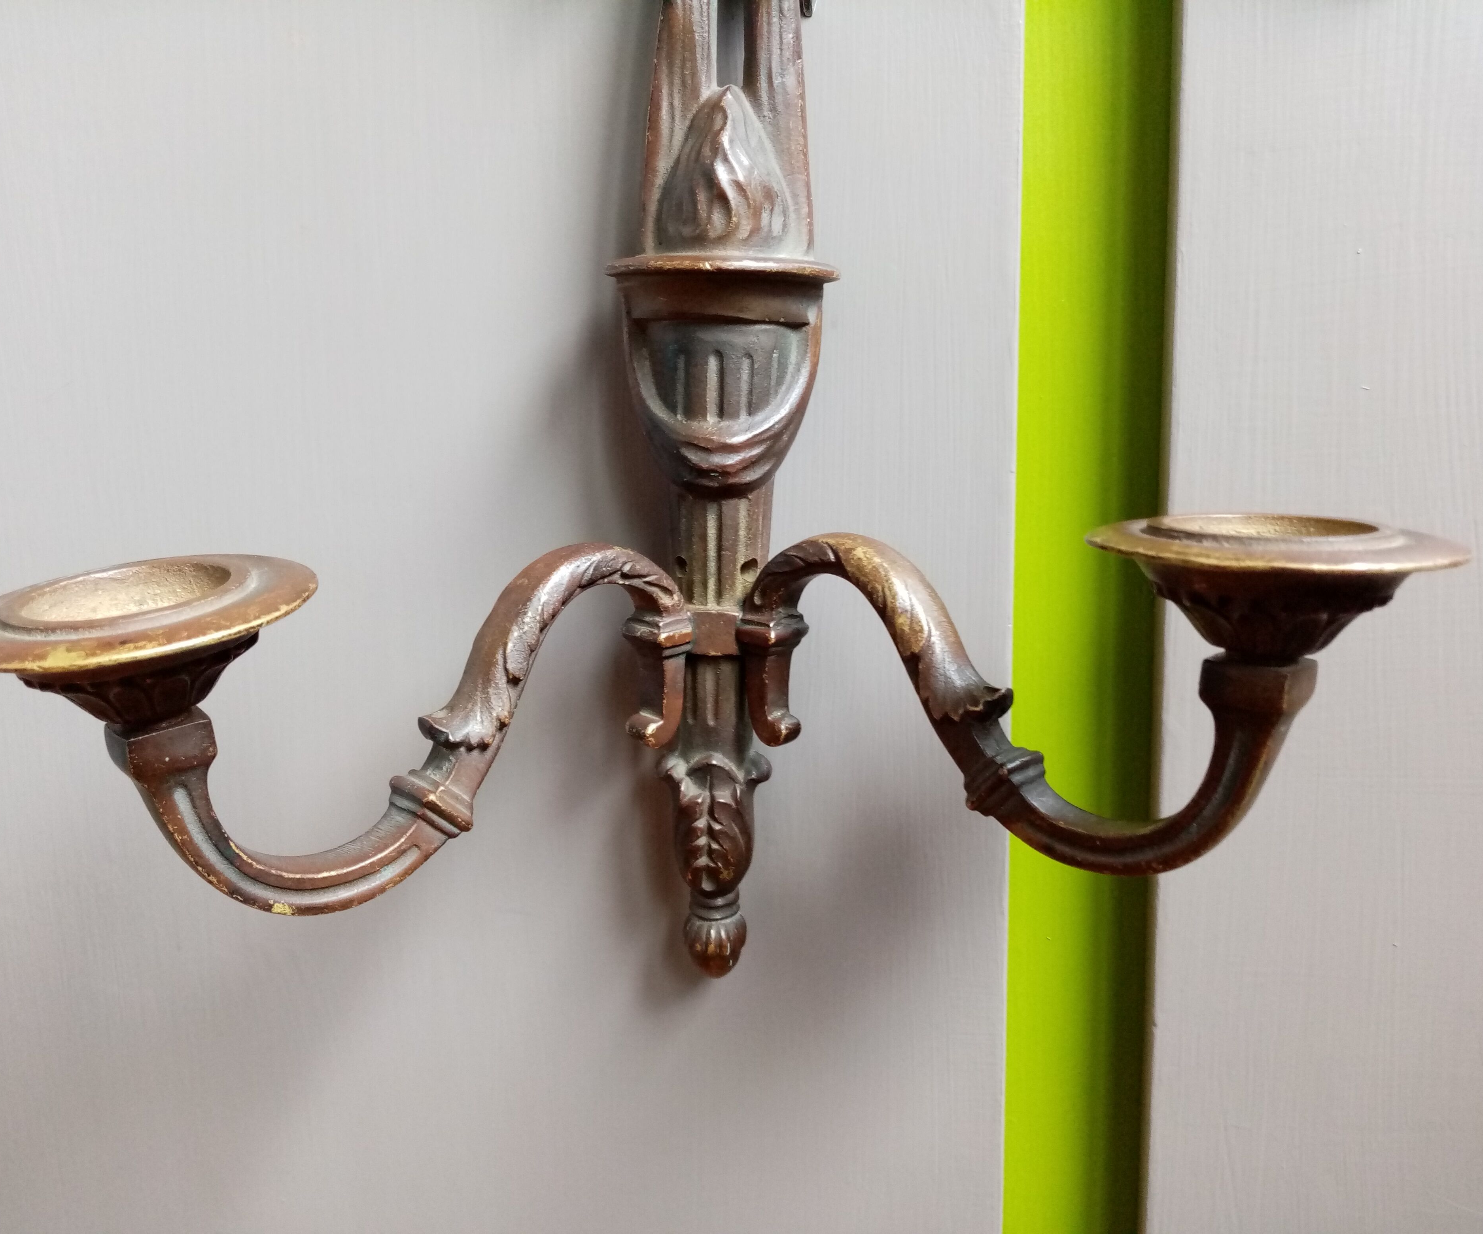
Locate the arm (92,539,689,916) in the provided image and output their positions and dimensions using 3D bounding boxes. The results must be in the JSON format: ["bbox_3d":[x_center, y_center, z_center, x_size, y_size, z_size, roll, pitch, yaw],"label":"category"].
[{"bbox_3d":[-0.064,0.022,0.269,0.131,0.068,0.019,-11,12,-39],"label":"arm"}]

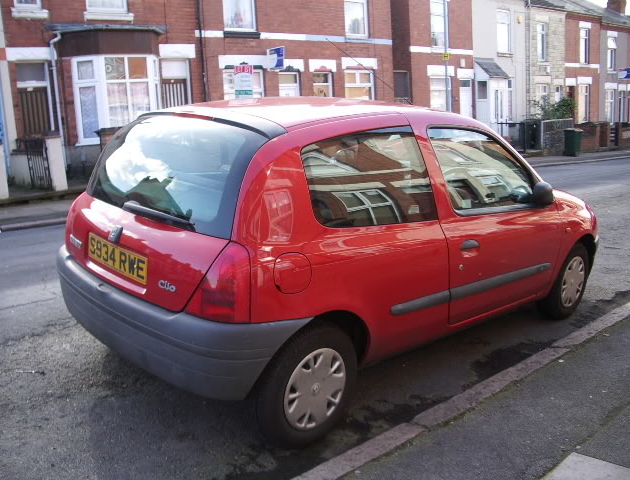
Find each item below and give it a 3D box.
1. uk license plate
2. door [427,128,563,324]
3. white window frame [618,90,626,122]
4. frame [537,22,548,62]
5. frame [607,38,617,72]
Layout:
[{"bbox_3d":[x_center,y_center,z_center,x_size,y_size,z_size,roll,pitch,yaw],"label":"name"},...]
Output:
[{"bbox_3d":[-0.850,0.078,2.791,0.020,0.112,0.520,-6,15,-44],"label":"uk license plate"},{"bbox_3d":[1.016,-0.119,3.630,1.290,1.070,0.250,-11,18,-43],"label":"door"},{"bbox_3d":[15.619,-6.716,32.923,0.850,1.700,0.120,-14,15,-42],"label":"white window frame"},{"bbox_3d":[9.274,-8.058,26.401,0.800,1.560,0.120,-14,15,-42],"label":"frame"},{"bbox_3d":[14.446,-9.047,31.476,0.850,1.600,0.120,-14,15,-42],"label":"frame"}]

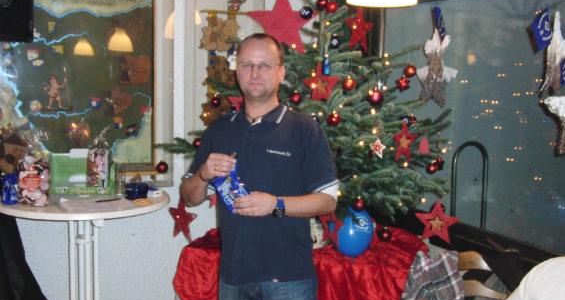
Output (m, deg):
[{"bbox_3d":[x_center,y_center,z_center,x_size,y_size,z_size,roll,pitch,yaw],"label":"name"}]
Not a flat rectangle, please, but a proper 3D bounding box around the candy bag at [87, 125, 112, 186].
[{"bbox_3d":[-0.856,0.045,2.810,0.078,0.290,0.110,-4,8,-37],"label":"candy bag"}]

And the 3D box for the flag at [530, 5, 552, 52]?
[{"bbox_3d":[0.772,-0.364,1.800,0.090,0.125,0.020,-7,7,-17],"label":"flag"}]

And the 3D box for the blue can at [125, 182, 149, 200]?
[{"bbox_3d":[-0.651,0.185,2.692,0.100,0.057,0.100,1,6,0],"label":"blue can"}]

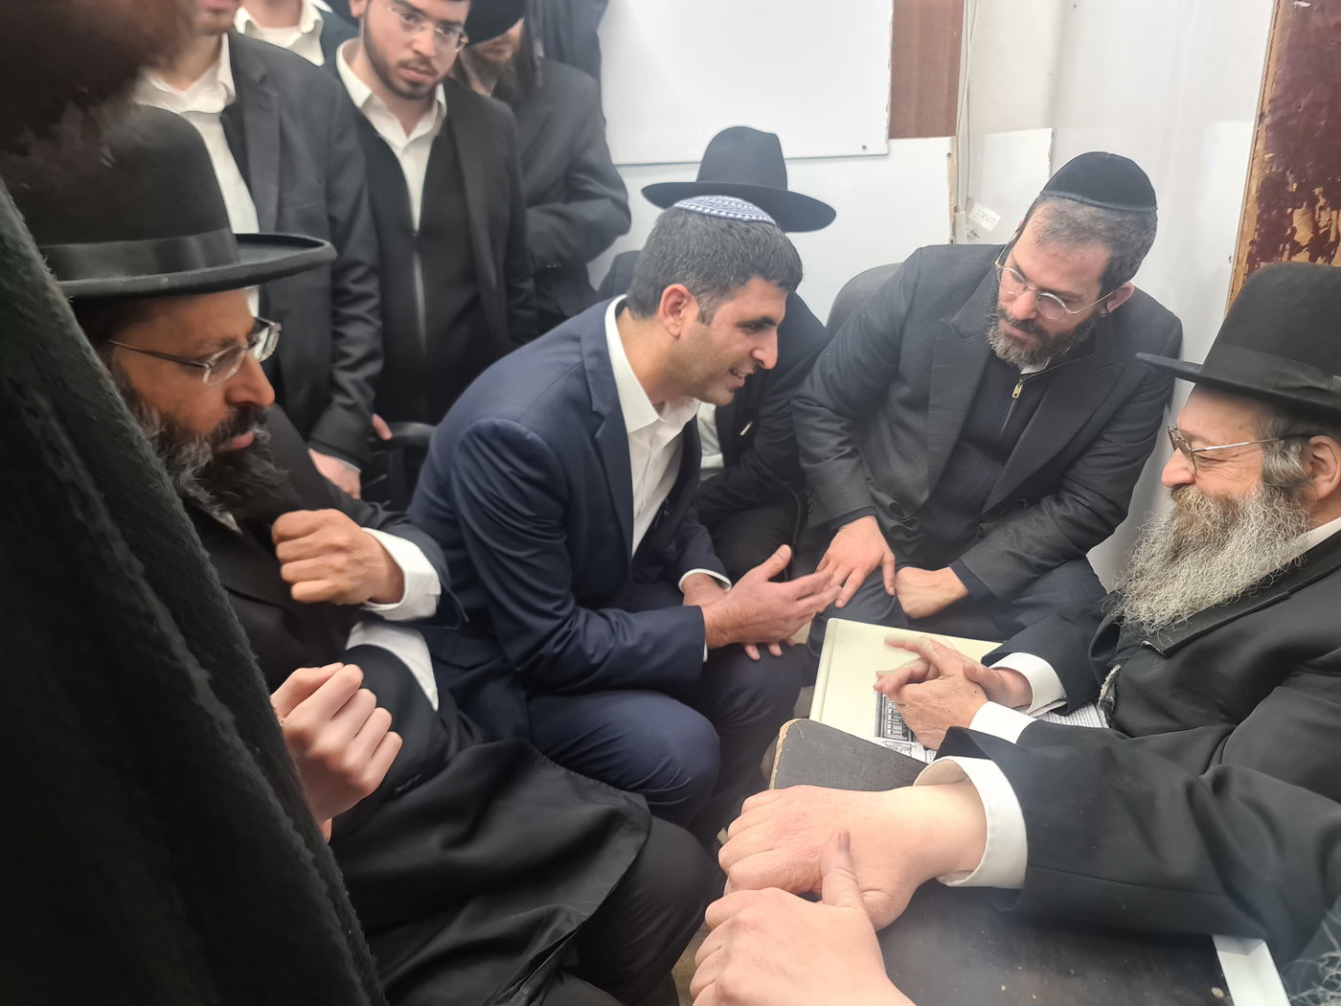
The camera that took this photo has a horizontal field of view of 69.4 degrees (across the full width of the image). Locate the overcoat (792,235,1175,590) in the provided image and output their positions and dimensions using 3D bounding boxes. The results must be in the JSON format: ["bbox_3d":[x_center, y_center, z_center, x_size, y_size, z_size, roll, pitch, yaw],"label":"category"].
[{"bbox_3d":[0.465,-0.090,1.430,0.550,0.590,0.450,5,20,19],"label":"overcoat"}]

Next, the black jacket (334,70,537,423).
[{"bbox_3d":[-0.460,-0.440,1.870,0.490,0.710,0.290,-9,20,-19],"label":"black jacket"}]

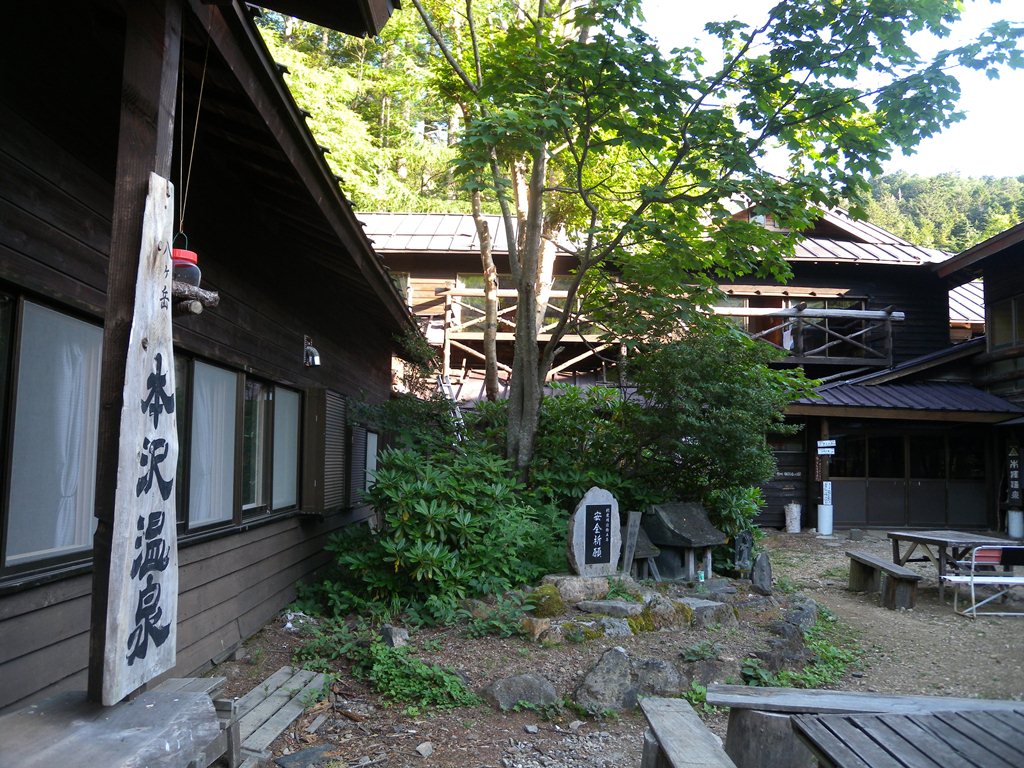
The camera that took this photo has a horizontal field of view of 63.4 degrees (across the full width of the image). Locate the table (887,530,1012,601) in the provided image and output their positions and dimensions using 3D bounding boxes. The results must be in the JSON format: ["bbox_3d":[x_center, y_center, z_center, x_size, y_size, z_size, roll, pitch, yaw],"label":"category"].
[{"bbox_3d":[5.354,2.228,10.084,0.880,0.690,1.280,0,-6,-3],"label":"table"}]

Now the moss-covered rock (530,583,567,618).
[{"bbox_3d":[0.324,1.921,7.349,0.330,0.310,0.320,0,-6,0],"label":"moss-covered rock"}]

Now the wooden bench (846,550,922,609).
[{"bbox_3d":[4.374,2.336,9.822,0.270,0.420,2.350,-1,-6,9],"label":"wooden bench"}]

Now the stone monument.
[{"bbox_3d":[0.787,1.398,7.852,0.480,0.840,0.200,-2,-6,18],"label":"stone monument"}]

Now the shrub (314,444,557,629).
[{"bbox_3d":[-0.773,1.551,8.591,2.350,1.680,1.850,0,-6,0],"label":"shrub"}]

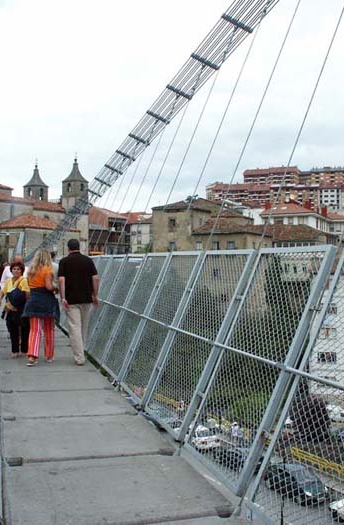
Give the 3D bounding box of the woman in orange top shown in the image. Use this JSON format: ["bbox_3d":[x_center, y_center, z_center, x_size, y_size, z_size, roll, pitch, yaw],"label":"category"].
[{"bbox_3d":[-1.860,0.625,7.950,0.470,1.629,0.420,1,0,-13],"label":"woman in orange top"}]

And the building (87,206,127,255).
[{"bbox_3d":[-15.477,-6.000,138.000,9.500,14.000,12.000,1,0,-3],"label":"building"}]

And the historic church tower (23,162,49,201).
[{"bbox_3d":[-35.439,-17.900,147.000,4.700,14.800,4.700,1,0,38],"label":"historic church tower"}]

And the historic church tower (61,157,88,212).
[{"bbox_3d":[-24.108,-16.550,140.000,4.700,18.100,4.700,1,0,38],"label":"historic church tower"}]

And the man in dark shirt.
[{"bbox_3d":[-1.320,0.555,7.950,0.580,1.769,0.420,1,0,-16],"label":"man in dark shirt"}]

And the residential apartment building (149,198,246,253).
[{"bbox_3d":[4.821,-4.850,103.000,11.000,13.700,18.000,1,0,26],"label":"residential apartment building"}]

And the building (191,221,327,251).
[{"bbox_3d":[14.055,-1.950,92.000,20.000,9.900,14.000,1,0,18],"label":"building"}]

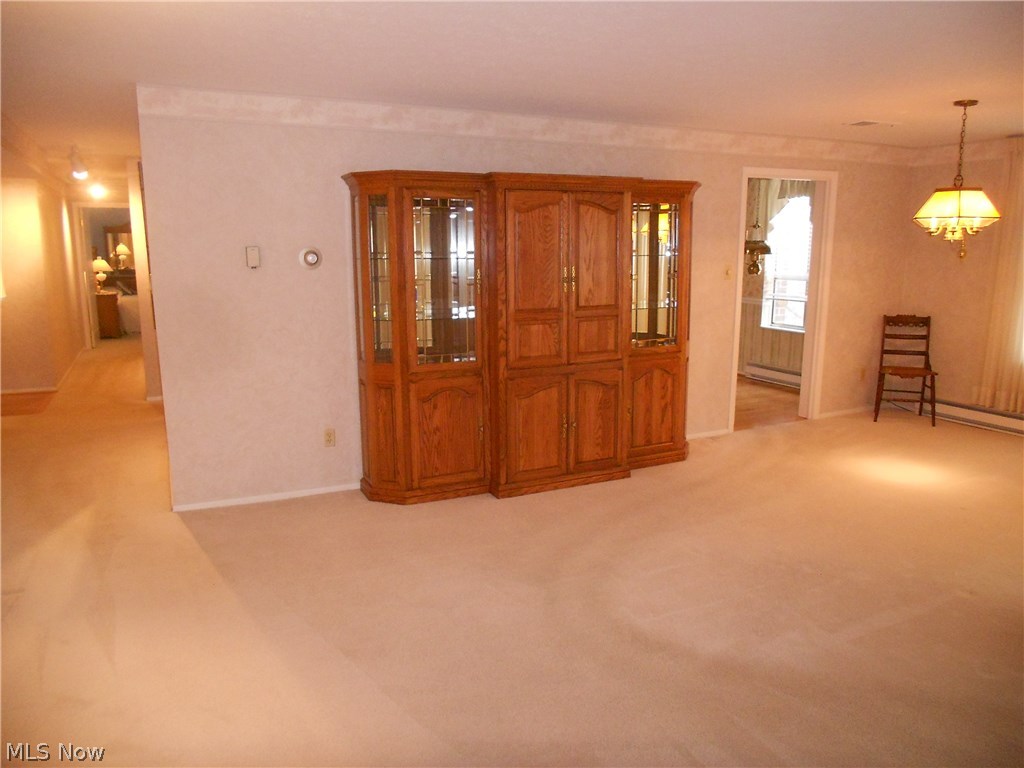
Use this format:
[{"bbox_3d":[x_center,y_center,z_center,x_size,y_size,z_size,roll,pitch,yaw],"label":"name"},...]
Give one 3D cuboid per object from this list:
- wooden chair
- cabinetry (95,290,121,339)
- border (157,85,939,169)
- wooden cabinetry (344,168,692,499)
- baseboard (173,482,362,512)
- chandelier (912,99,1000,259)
[{"bbox_3d":[3.475,-0.127,6.832,0.460,0.910,0.510,4,11,20],"label":"wooden chair"},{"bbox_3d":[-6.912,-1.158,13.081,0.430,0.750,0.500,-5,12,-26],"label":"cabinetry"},{"bbox_3d":[0.786,-1.804,5.554,6.300,0.160,0.020,-5,12,-26],"label":"border"},{"bbox_3d":[0.220,-0.333,5.141,2.500,1.980,0.660,-5,12,-26],"label":"wooden cabinetry"},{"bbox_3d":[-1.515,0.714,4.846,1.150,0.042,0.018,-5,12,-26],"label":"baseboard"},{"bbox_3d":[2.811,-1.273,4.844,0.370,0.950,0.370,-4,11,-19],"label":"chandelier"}]

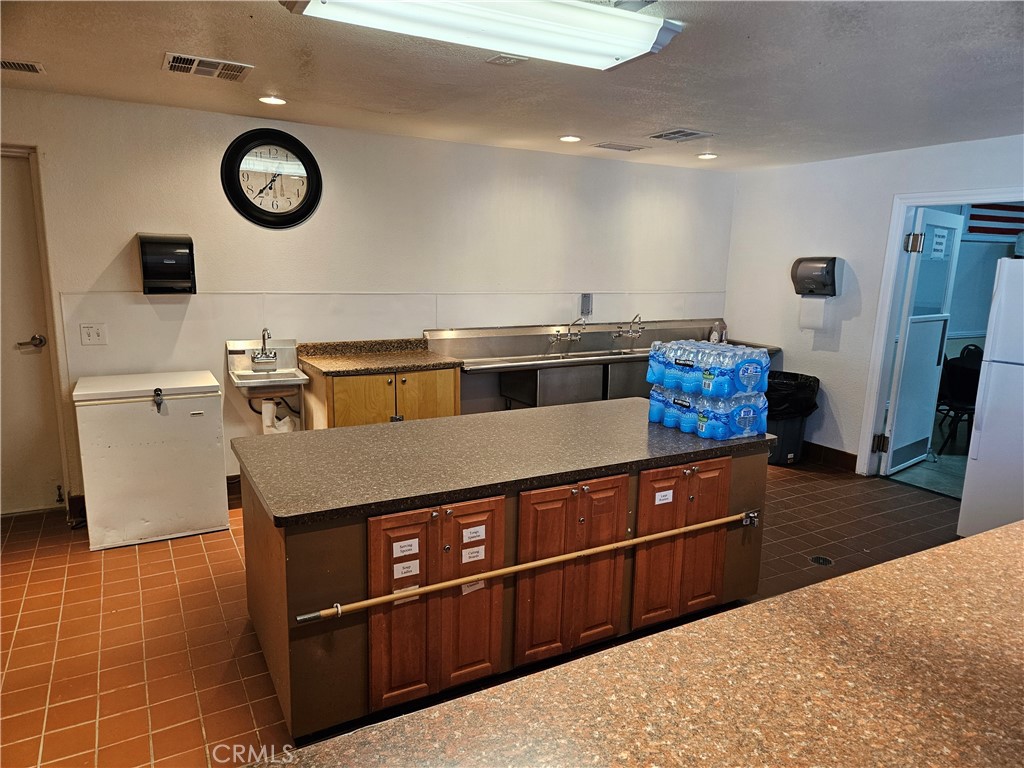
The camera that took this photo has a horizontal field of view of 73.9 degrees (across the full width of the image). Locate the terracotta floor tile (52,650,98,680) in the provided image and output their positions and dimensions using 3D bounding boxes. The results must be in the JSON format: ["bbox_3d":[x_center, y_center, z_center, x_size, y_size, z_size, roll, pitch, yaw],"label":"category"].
[{"bbox_3d":[-1.704,1.109,2.662,0.150,0.012,0.150,-5,13,-29],"label":"terracotta floor tile"}]

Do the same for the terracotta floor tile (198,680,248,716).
[{"bbox_3d":[-1.071,1.172,2.518,0.152,0.012,0.152,-5,13,-29],"label":"terracotta floor tile"}]

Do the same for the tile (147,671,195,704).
[{"bbox_3d":[-1.276,1.142,2.553,0.150,0.012,0.150,-5,13,-29],"label":"tile"}]

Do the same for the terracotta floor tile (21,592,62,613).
[{"bbox_3d":[-2.169,1.019,3.148,0.152,0.012,0.152,-5,13,-29],"label":"terracotta floor tile"}]

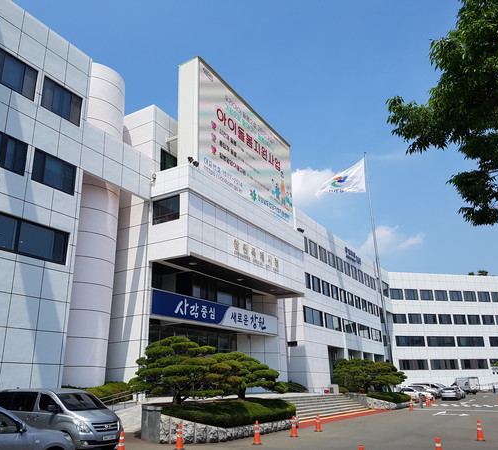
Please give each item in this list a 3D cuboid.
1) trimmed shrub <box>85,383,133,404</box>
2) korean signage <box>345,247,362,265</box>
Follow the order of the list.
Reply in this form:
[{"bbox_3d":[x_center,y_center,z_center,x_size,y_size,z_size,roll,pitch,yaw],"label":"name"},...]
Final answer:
[{"bbox_3d":[-7.110,8.586,22.916,1.300,1.000,2.300,-13,-23,28],"label":"trimmed shrub"},{"bbox_3d":[14.886,4.597,63.476,0.150,1.370,6.606,-13,-23,28],"label":"korean signage"}]

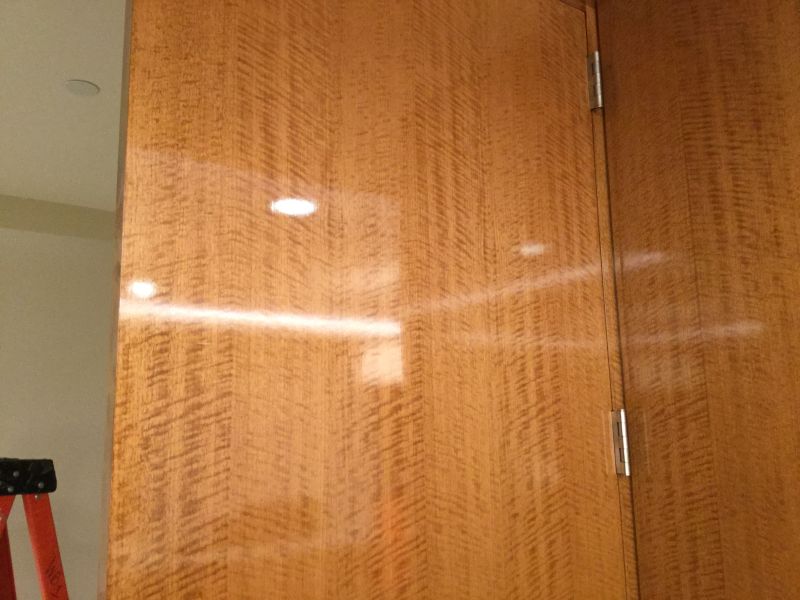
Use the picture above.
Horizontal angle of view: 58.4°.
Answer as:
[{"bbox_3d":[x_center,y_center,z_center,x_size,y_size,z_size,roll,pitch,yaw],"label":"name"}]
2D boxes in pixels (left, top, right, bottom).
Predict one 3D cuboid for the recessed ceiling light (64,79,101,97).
[{"bbox_3d":[-0.833,-0.557,1.880,0.086,0.013,0.086,-1,-10,0],"label":"recessed ceiling light"}]

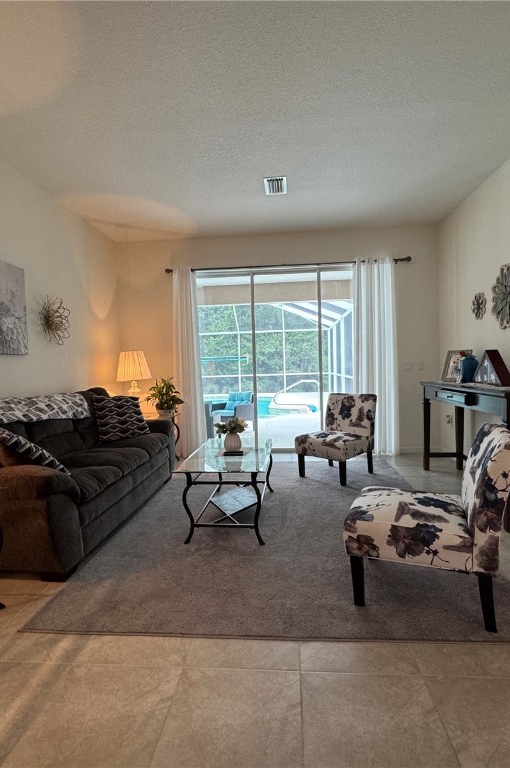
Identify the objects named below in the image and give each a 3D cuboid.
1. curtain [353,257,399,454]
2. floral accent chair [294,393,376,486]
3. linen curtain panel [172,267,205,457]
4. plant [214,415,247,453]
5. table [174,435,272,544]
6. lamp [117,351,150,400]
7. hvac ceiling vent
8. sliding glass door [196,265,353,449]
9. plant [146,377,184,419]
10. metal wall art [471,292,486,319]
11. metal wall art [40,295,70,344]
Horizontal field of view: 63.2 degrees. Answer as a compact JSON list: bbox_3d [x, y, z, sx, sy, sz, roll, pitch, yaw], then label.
[{"bbox_3d":[1.542,-0.348,5.231,0.540,2.500,0.110,-1,2,5],"label":"curtain"},{"bbox_3d":[0.865,0.538,4.385,0.556,0.851,0.741,1,4,44],"label":"floral accent chair"},{"bbox_3d":[-0.860,-0.280,5.434,0.358,2.486,0.108,-1,3,5],"label":"linen curtain panel"},{"bbox_3d":[-0.167,0.379,3.315,0.269,0.299,0.257,-1,3,5],"label":"plant"},{"bbox_3d":[-0.174,0.786,3.282,0.610,0.490,1.220,-1,2,5],"label":"table"},{"bbox_3d":[-1.411,0.012,4.867,0.390,0.785,0.390,-1,2,5],"label":"lamp"},{"bbox_3d":[0.203,-1.878,3.949,0.210,0.020,0.390,-1,2,5],"label":"hvac ceiling vent"},{"bbox_3d":[0.406,-0.315,5.447,2.550,2.440,0.120,-1,2,5],"label":"sliding glass door"},{"bbox_3d":[-1.117,0.162,5.092,0.448,0.502,0.430,-1,3,5],"label":"plant"},{"bbox_3d":[2.196,-0.762,4.075,0.040,0.270,0.275,-1,2,5],"label":"metal wall art"},{"bbox_3d":[-1.928,-0.610,3.926,0.084,0.460,0.460,-1,3,5],"label":"metal wall art"}]

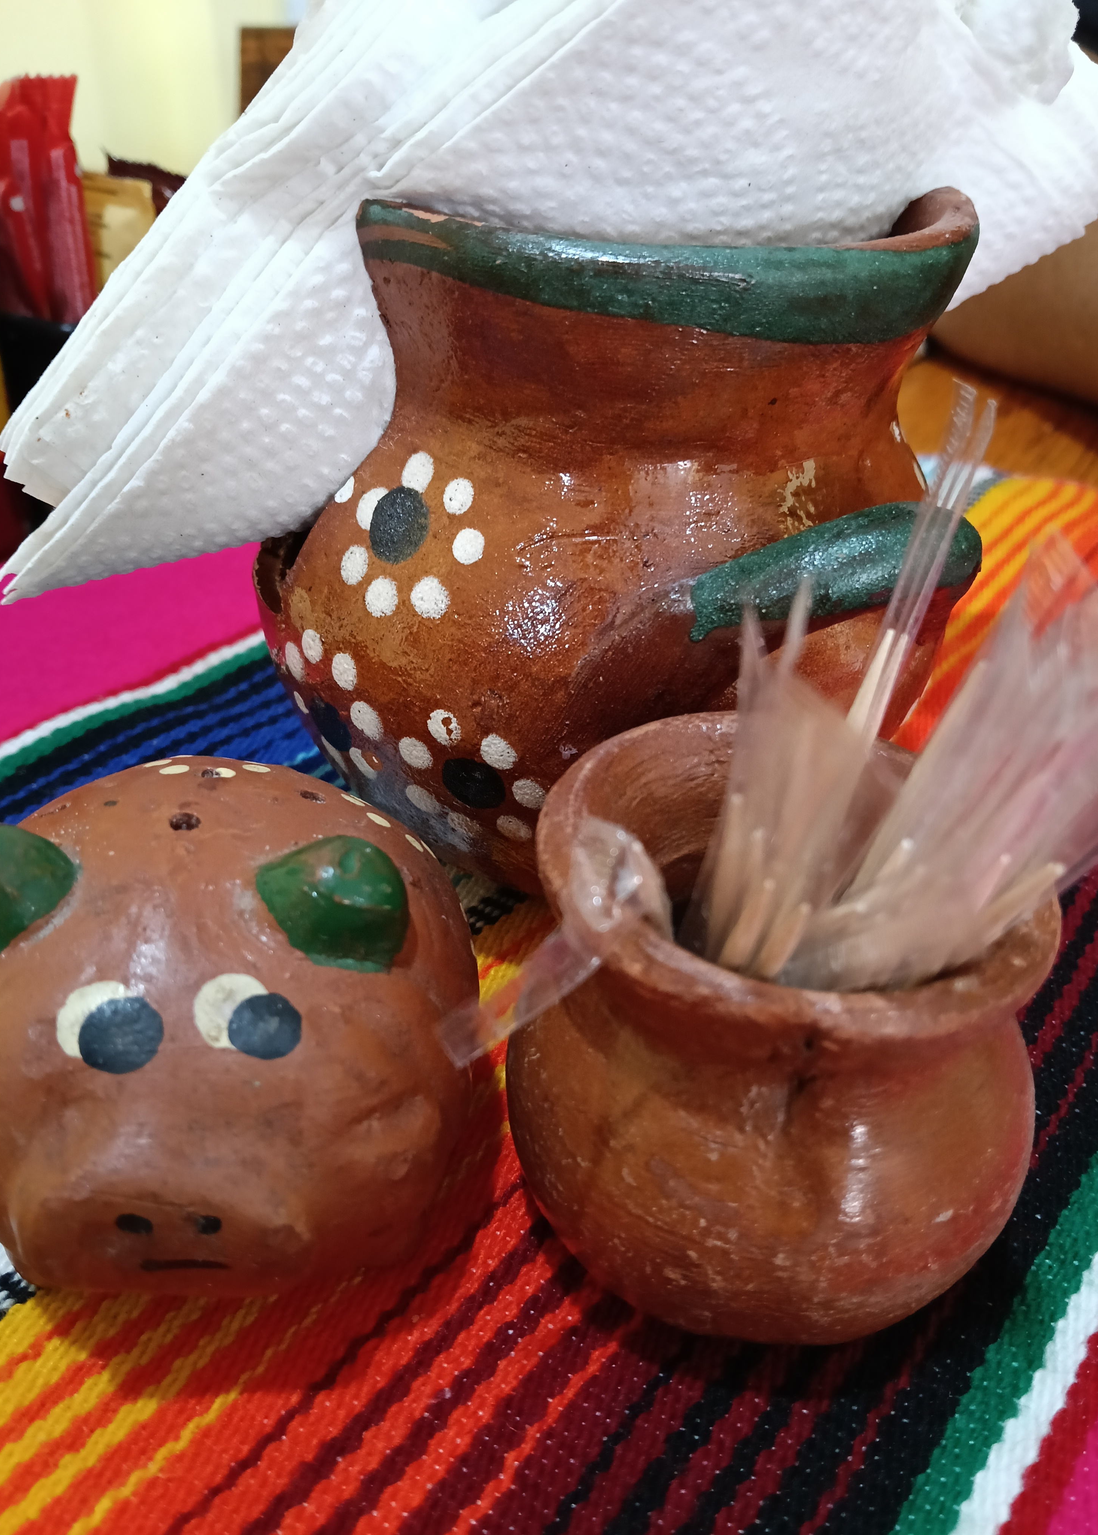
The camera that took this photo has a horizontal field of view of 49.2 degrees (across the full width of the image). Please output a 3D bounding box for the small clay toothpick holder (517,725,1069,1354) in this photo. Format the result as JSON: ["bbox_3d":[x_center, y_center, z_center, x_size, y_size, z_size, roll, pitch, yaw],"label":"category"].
[{"bbox_3d":[0.025,0.033,0.140,0.061,0.058,0.061,2,34,-2],"label":"small clay toothpick holder"}]

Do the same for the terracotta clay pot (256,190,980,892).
[{"bbox_3d":[0.010,-0.035,0.195,0.112,0.108,0.123,2,34,-2],"label":"terracotta clay pot"}]

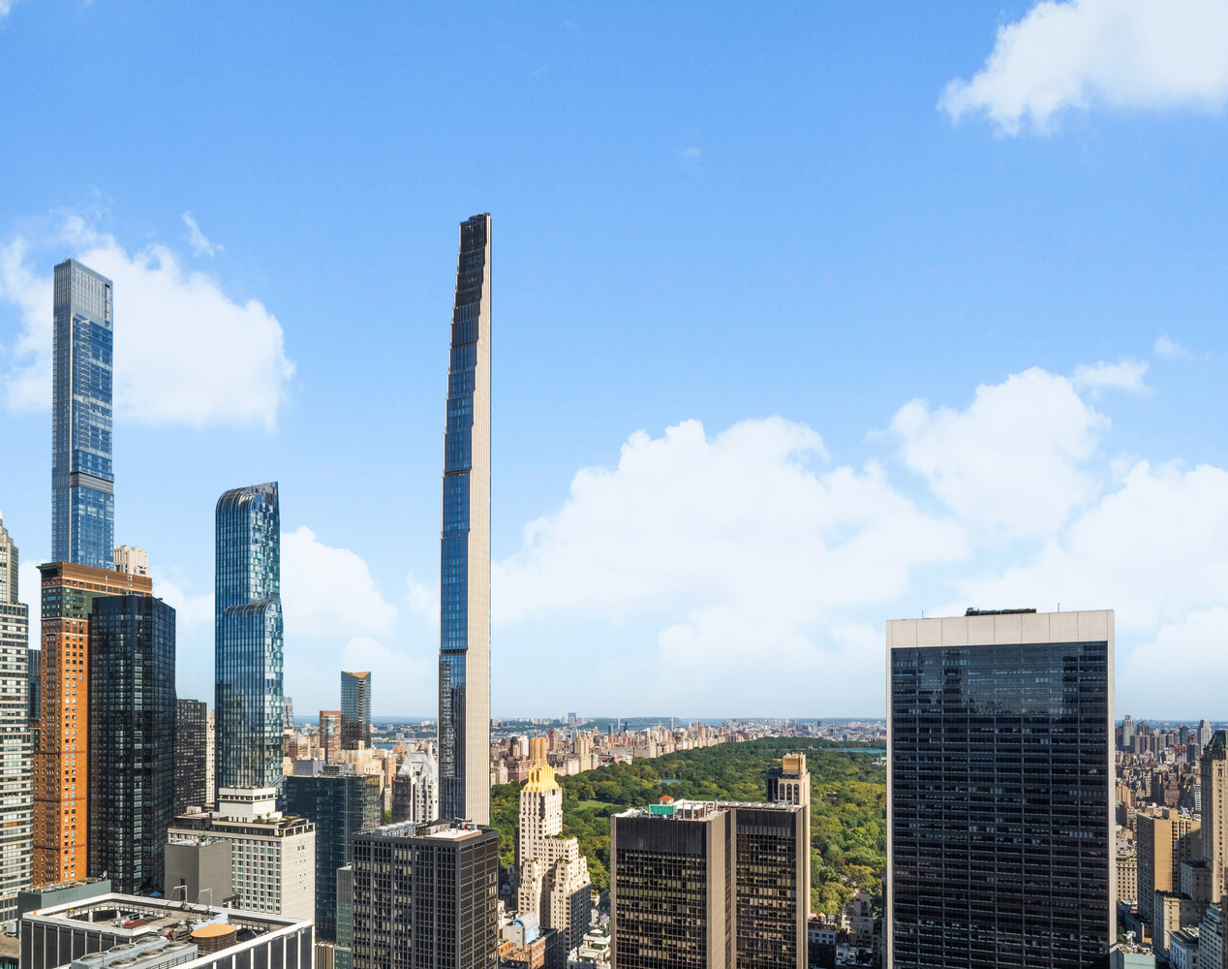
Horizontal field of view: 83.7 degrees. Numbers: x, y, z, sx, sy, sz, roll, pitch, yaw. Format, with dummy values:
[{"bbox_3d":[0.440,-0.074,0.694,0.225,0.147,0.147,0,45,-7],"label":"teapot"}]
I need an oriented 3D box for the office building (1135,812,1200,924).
[{"bbox_3d":[427.020,298.350,527.410,33.820,94.000,30.750,0,0,20],"label":"office building"}]

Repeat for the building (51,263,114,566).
[{"bbox_3d":[-381.450,80.890,493.340,20.760,472.000,28.700,0,0,20],"label":"building"}]

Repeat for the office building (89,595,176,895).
[{"bbox_3d":[-232.550,164.970,338.250,31.140,218.000,29.720,0,0,20],"label":"office building"}]

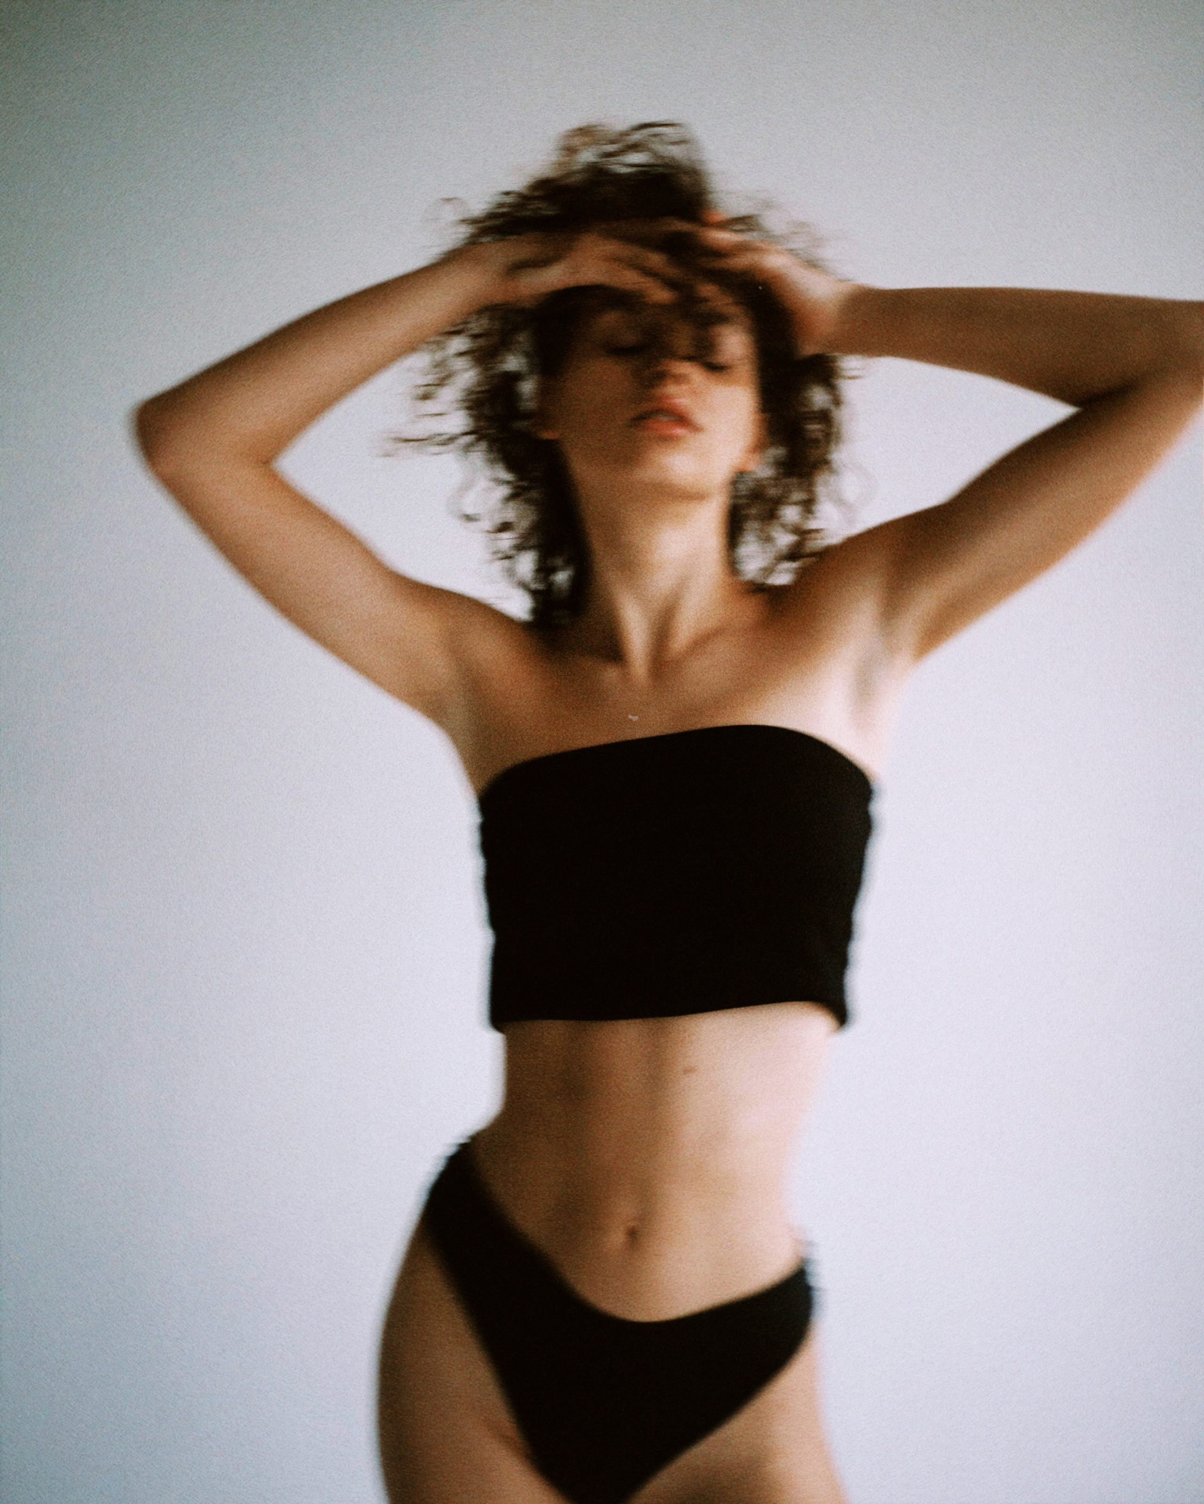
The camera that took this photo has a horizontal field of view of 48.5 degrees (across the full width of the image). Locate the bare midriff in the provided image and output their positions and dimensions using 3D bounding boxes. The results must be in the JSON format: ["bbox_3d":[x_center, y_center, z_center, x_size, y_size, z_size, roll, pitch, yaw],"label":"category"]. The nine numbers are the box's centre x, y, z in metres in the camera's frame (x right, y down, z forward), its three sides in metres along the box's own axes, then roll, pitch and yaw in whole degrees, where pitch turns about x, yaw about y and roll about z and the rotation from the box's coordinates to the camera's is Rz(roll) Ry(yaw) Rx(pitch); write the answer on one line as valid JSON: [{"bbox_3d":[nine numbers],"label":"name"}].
[{"bbox_3d":[0.040,0.301,0.995,0.265,0.225,0.175,2,-4,9],"label":"bare midriff"}]

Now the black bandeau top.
[{"bbox_3d":[0.060,0.094,1.010,0.290,0.215,0.215,0,-6,12],"label":"black bandeau top"}]

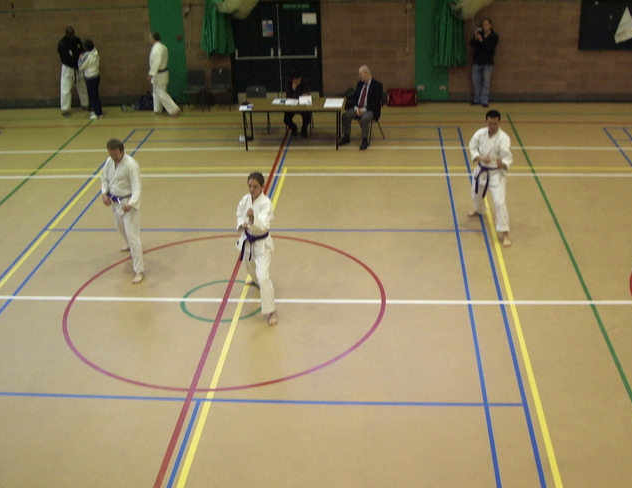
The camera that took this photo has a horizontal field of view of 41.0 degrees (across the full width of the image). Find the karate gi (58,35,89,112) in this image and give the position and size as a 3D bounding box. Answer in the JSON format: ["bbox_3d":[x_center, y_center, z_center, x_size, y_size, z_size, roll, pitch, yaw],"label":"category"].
[{"bbox_3d":[-4.865,-3.416,16.945,0.640,1.500,0.420,-17,29,-29],"label":"karate gi"}]

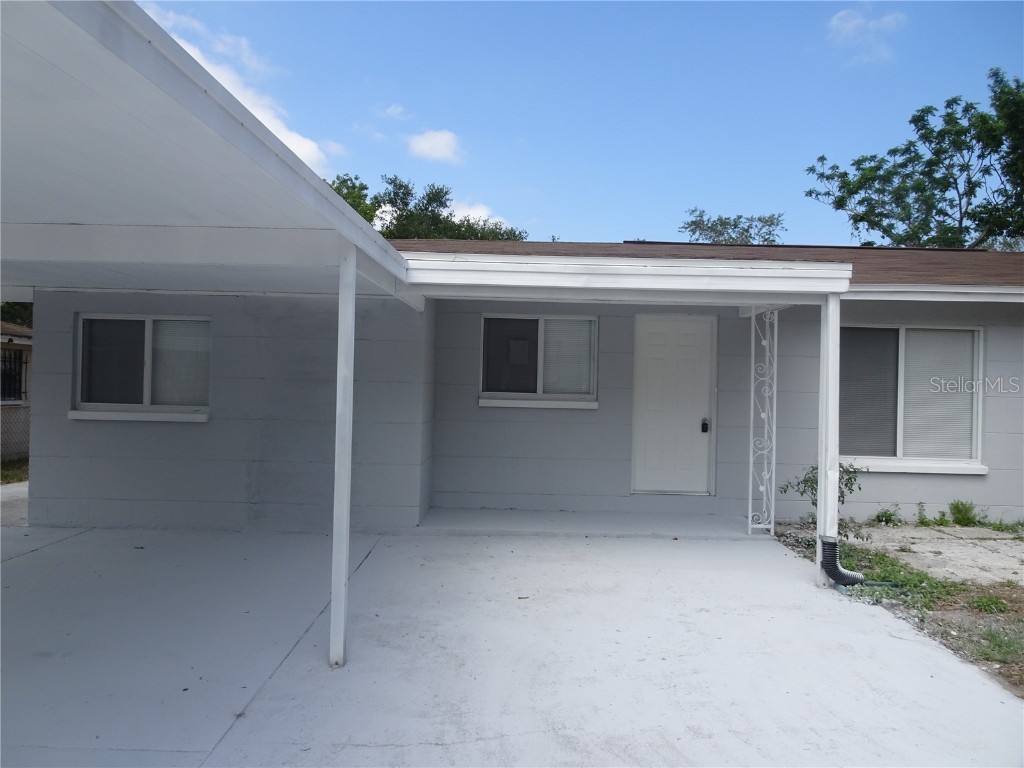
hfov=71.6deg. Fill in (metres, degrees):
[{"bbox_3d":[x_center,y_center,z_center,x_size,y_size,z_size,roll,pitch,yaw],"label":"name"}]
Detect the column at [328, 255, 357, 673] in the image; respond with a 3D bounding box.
[{"bbox_3d":[-0.950,0.394,4.024,0.083,2.370,0.083,1,-1,0],"label":"column"}]

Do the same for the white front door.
[{"bbox_3d":[1.839,0.238,8.103,0.940,2.050,0.070,1,-1,0],"label":"white front door"}]

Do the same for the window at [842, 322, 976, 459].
[{"bbox_3d":[4.458,0.106,8.082,1.790,1.520,0.100,1,-1,0],"label":"window"}]

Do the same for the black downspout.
[{"bbox_3d":[2.593,1.370,5.574,0.340,0.380,0.140,1,-1,0],"label":"black downspout"}]

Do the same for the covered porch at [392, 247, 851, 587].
[{"bbox_3d":[0.850,0.310,6.720,3.500,2.540,2.550,1,-1,0],"label":"covered porch"}]

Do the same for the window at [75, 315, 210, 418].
[{"bbox_3d":[-3.685,-0.186,7.052,1.340,1.000,0.100,1,-1,0],"label":"window"}]

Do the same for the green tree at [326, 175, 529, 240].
[{"bbox_3d":[-2.905,-1.963,20.013,6.400,7.200,5.800,1,-1,0],"label":"green tree"}]

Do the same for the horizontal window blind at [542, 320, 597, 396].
[{"bbox_3d":[0.647,-0.315,8.146,0.630,0.870,0.045,1,-1,0],"label":"horizontal window blind"}]

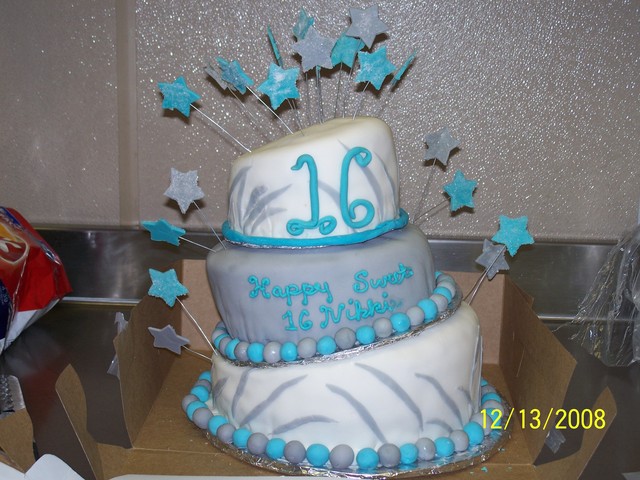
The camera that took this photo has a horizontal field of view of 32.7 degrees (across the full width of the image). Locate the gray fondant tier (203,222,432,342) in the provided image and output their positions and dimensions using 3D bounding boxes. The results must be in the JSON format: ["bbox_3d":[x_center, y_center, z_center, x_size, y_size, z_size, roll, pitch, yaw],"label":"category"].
[{"bbox_3d":[0.002,0.031,1.033,0.212,0.086,0.212,-8,12,-5],"label":"gray fondant tier"}]

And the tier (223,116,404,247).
[{"bbox_3d":[-0.005,-0.057,1.012,0.167,0.092,0.167,-5,12,-10],"label":"tier"}]

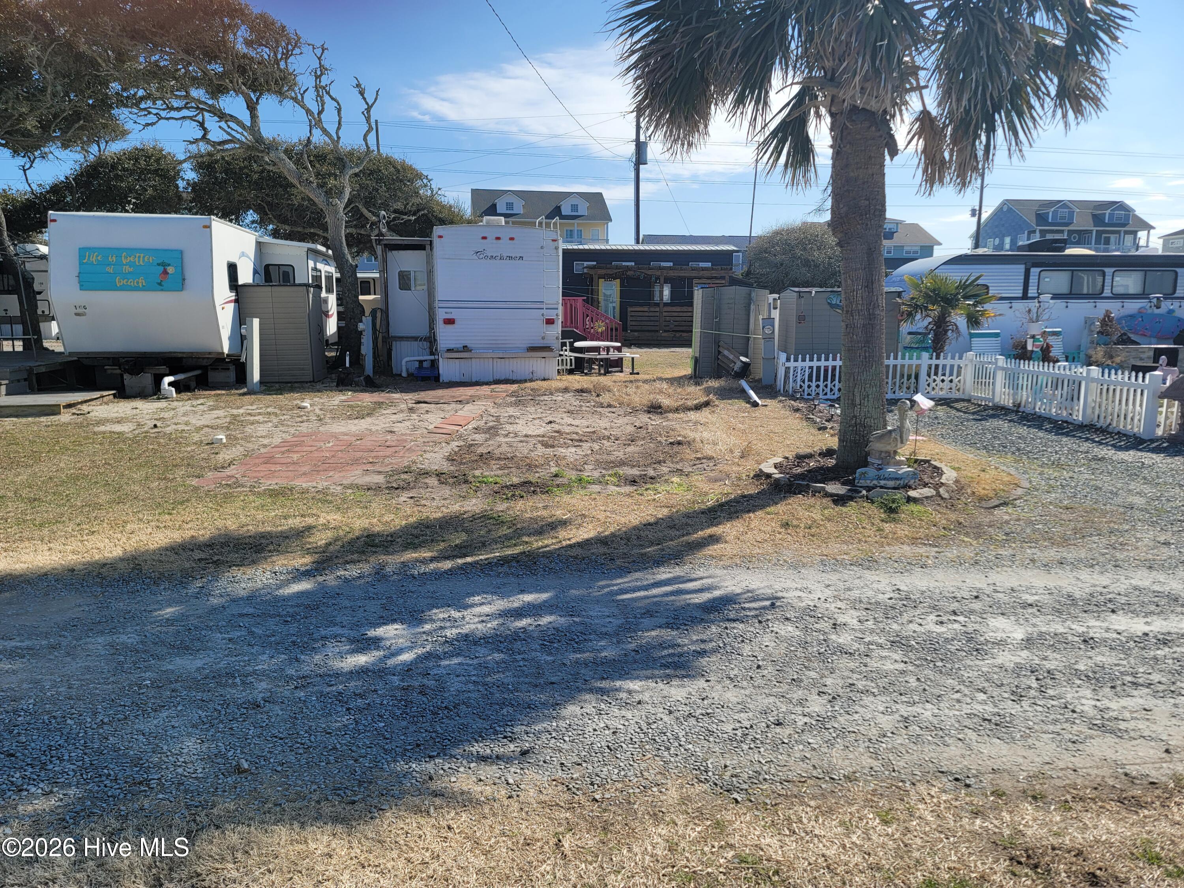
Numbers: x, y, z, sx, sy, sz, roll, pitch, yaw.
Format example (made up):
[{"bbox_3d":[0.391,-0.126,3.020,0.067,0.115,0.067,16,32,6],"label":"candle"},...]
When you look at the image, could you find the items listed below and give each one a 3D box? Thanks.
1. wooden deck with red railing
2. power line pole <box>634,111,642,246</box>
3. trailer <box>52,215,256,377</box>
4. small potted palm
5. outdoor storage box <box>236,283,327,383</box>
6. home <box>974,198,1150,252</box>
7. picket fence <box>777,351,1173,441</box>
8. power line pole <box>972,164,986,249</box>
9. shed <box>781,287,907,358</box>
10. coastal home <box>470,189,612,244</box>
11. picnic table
[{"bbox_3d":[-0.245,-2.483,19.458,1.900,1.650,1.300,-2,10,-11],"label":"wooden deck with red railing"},{"bbox_3d":[2.020,-9.472,36.433,0.280,9.800,0.280,0,10,0],"label":"power line pole"},{"bbox_3d":[-8.361,-2.955,18.182,2.500,2.950,8.200,-2,10,-11],"label":"trailer"},{"bbox_3d":[6.354,-1.966,15.081,1.700,2.100,1.650,0,10,0],"label":"small potted palm"},{"bbox_3d":[-6.195,-2.259,17.267,1.420,1.900,1.300,-1,10,-9],"label":"outdoor storage box"},{"bbox_3d":[45.538,-18.216,84.128,12.600,11.400,10.800,-1,10,-7],"label":"home"},{"bbox_3d":[5.102,-0.837,12.330,3.750,0.800,5.000,0,10,0],"label":"picket fence"},{"bbox_3d":[32.436,-17.353,71.602,0.360,13.800,0.360,0,10,0],"label":"power line pole"},{"bbox_3d":[4.624,-1.999,16.039,1.930,1.860,1.320,0,10,0],"label":"shed"},{"bbox_3d":[-5.361,-18.520,84.095,13.200,12.000,11.000,-2,10,-10],"label":"coastal home"},{"bbox_3d":[0.124,-1.823,18.250,1.700,0.740,1.600,0,10,0],"label":"picnic table"}]

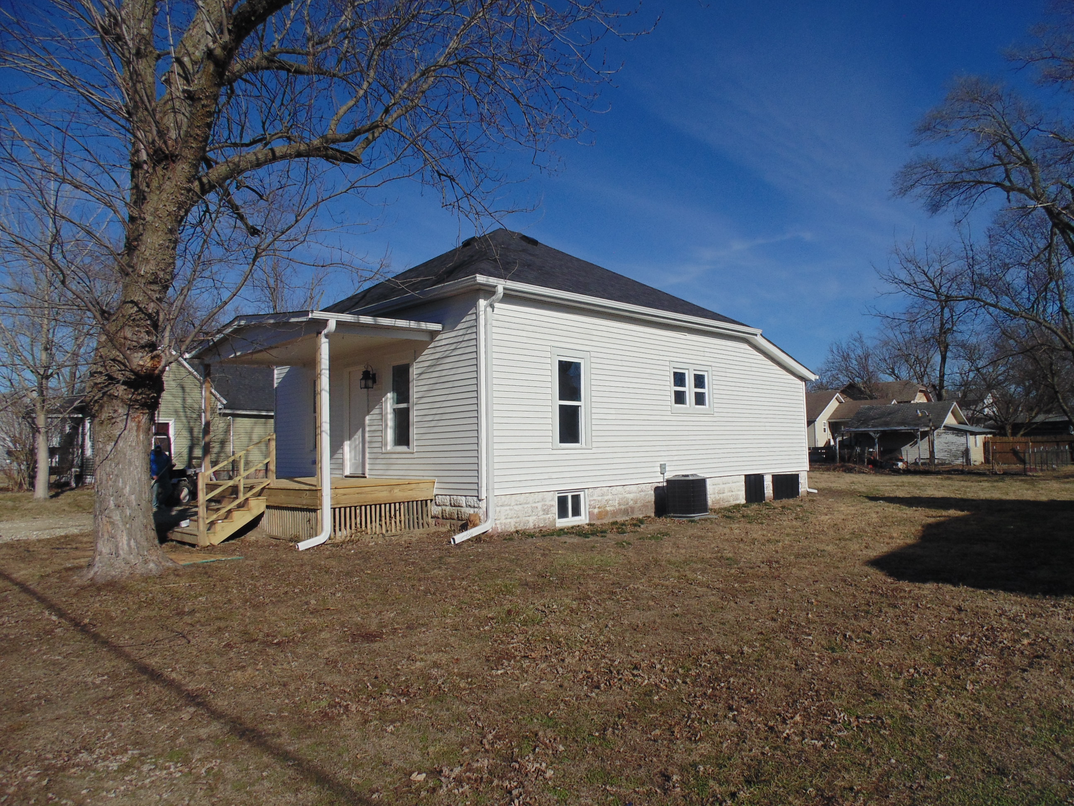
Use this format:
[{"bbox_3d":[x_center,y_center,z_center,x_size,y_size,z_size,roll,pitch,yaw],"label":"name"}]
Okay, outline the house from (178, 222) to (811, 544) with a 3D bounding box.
[{"bbox_3d":[-0.396,-0.843,16.559,13.490,6.670,8.600,2,-5,-43],"label":"house"}]

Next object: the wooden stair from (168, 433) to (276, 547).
[{"bbox_3d":[-5.420,1.439,11.680,1.270,1.740,1.790,2,-5,-43],"label":"wooden stair"}]

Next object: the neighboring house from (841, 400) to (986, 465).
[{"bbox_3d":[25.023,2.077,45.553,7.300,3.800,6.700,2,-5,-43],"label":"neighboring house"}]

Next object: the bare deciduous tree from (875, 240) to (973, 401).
[{"bbox_3d":[31.131,-4.204,55.609,8.000,17.760,8.000,2,-5,-43],"label":"bare deciduous tree"}]

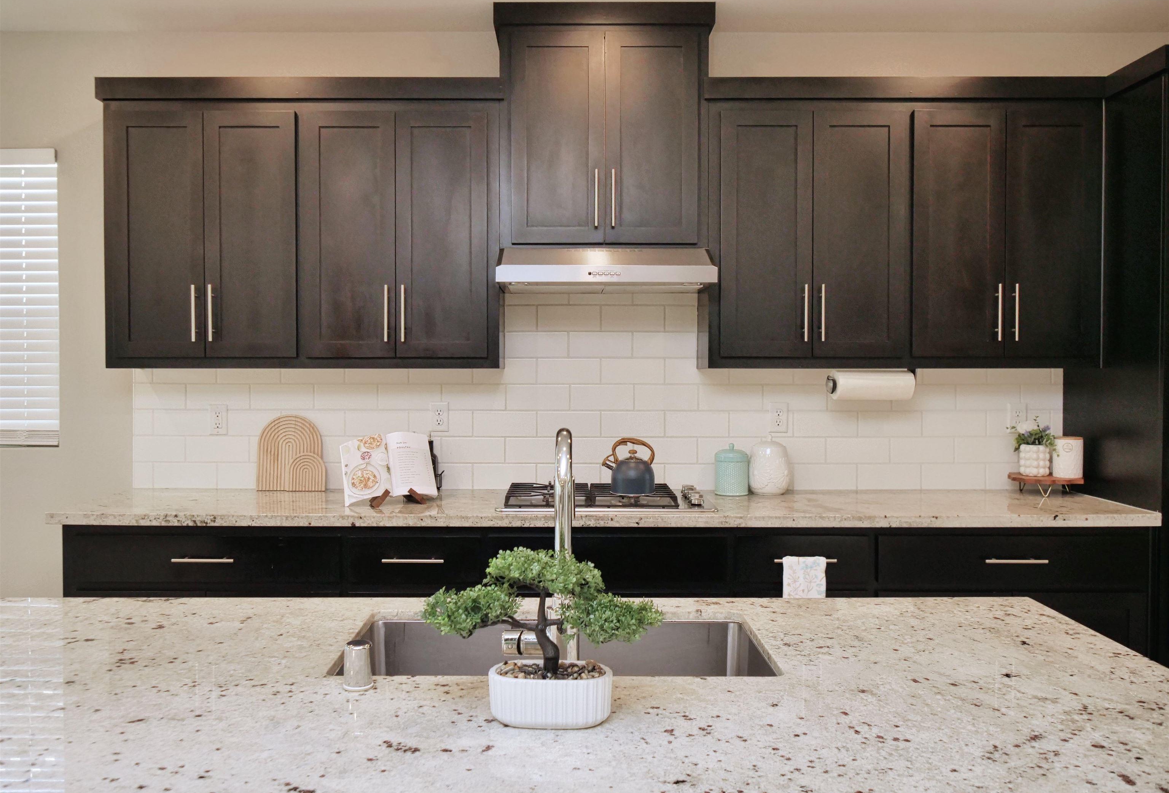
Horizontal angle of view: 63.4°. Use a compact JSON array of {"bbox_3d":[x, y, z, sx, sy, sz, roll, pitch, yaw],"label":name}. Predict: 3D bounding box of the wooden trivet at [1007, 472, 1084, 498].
[{"bbox_3d":[1.762,0.338,3.611,0.270,0.073,0.240,0,2,0],"label":"wooden trivet"}]

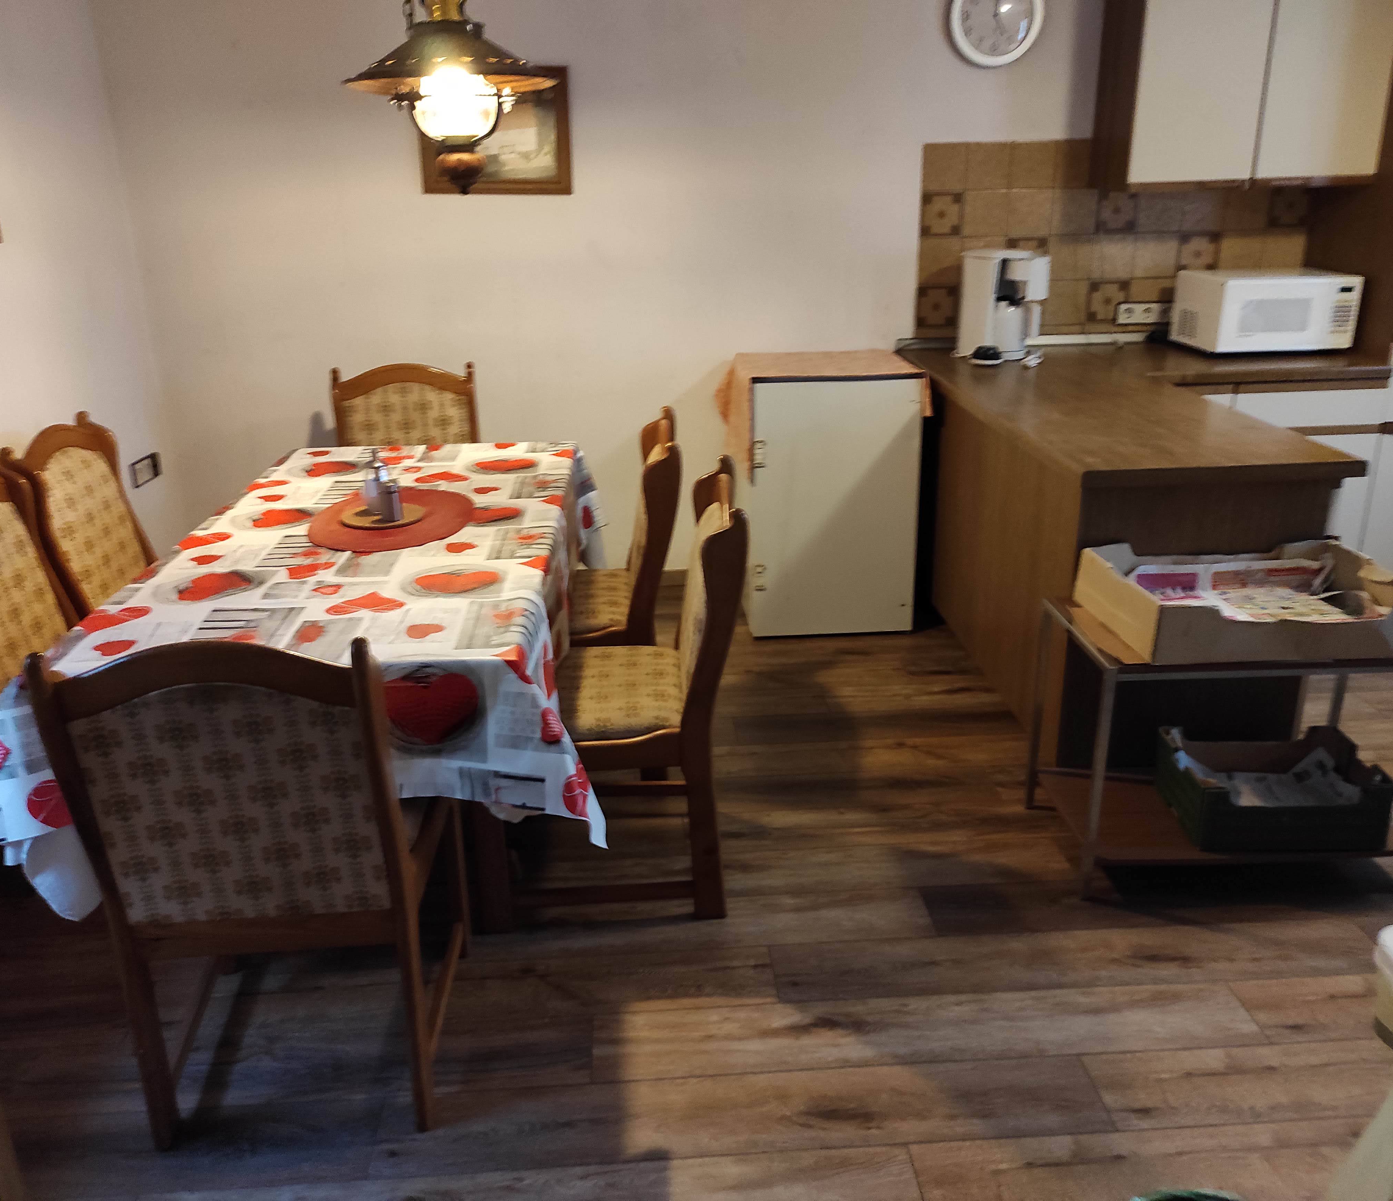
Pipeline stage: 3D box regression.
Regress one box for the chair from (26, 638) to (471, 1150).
[{"bbox_3d":[-0.682,0.378,1.909,0.490,0.875,0.560,-3,20,-3],"label":"chair"}]

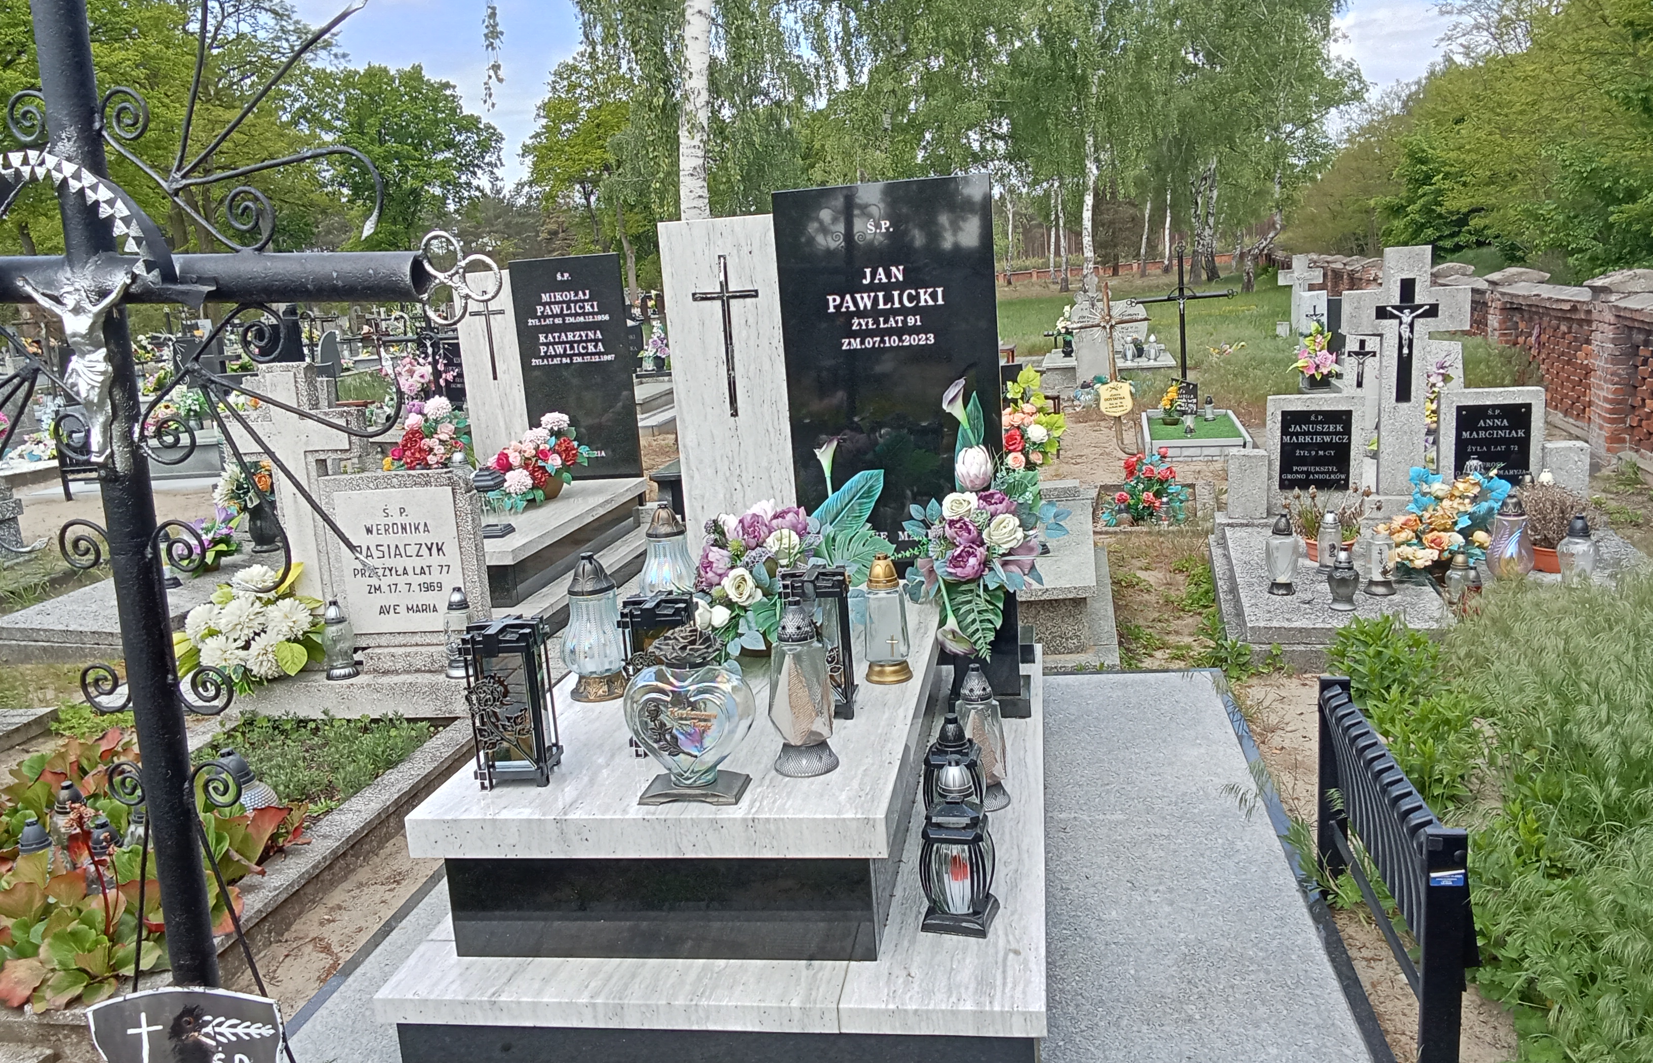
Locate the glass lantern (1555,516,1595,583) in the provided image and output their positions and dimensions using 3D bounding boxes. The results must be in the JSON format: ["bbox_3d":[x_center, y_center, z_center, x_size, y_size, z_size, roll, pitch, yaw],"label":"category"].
[{"bbox_3d":[2.682,0.067,4.597,0.138,0.265,0.138,-1,11,17],"label":"glass lantern"}]

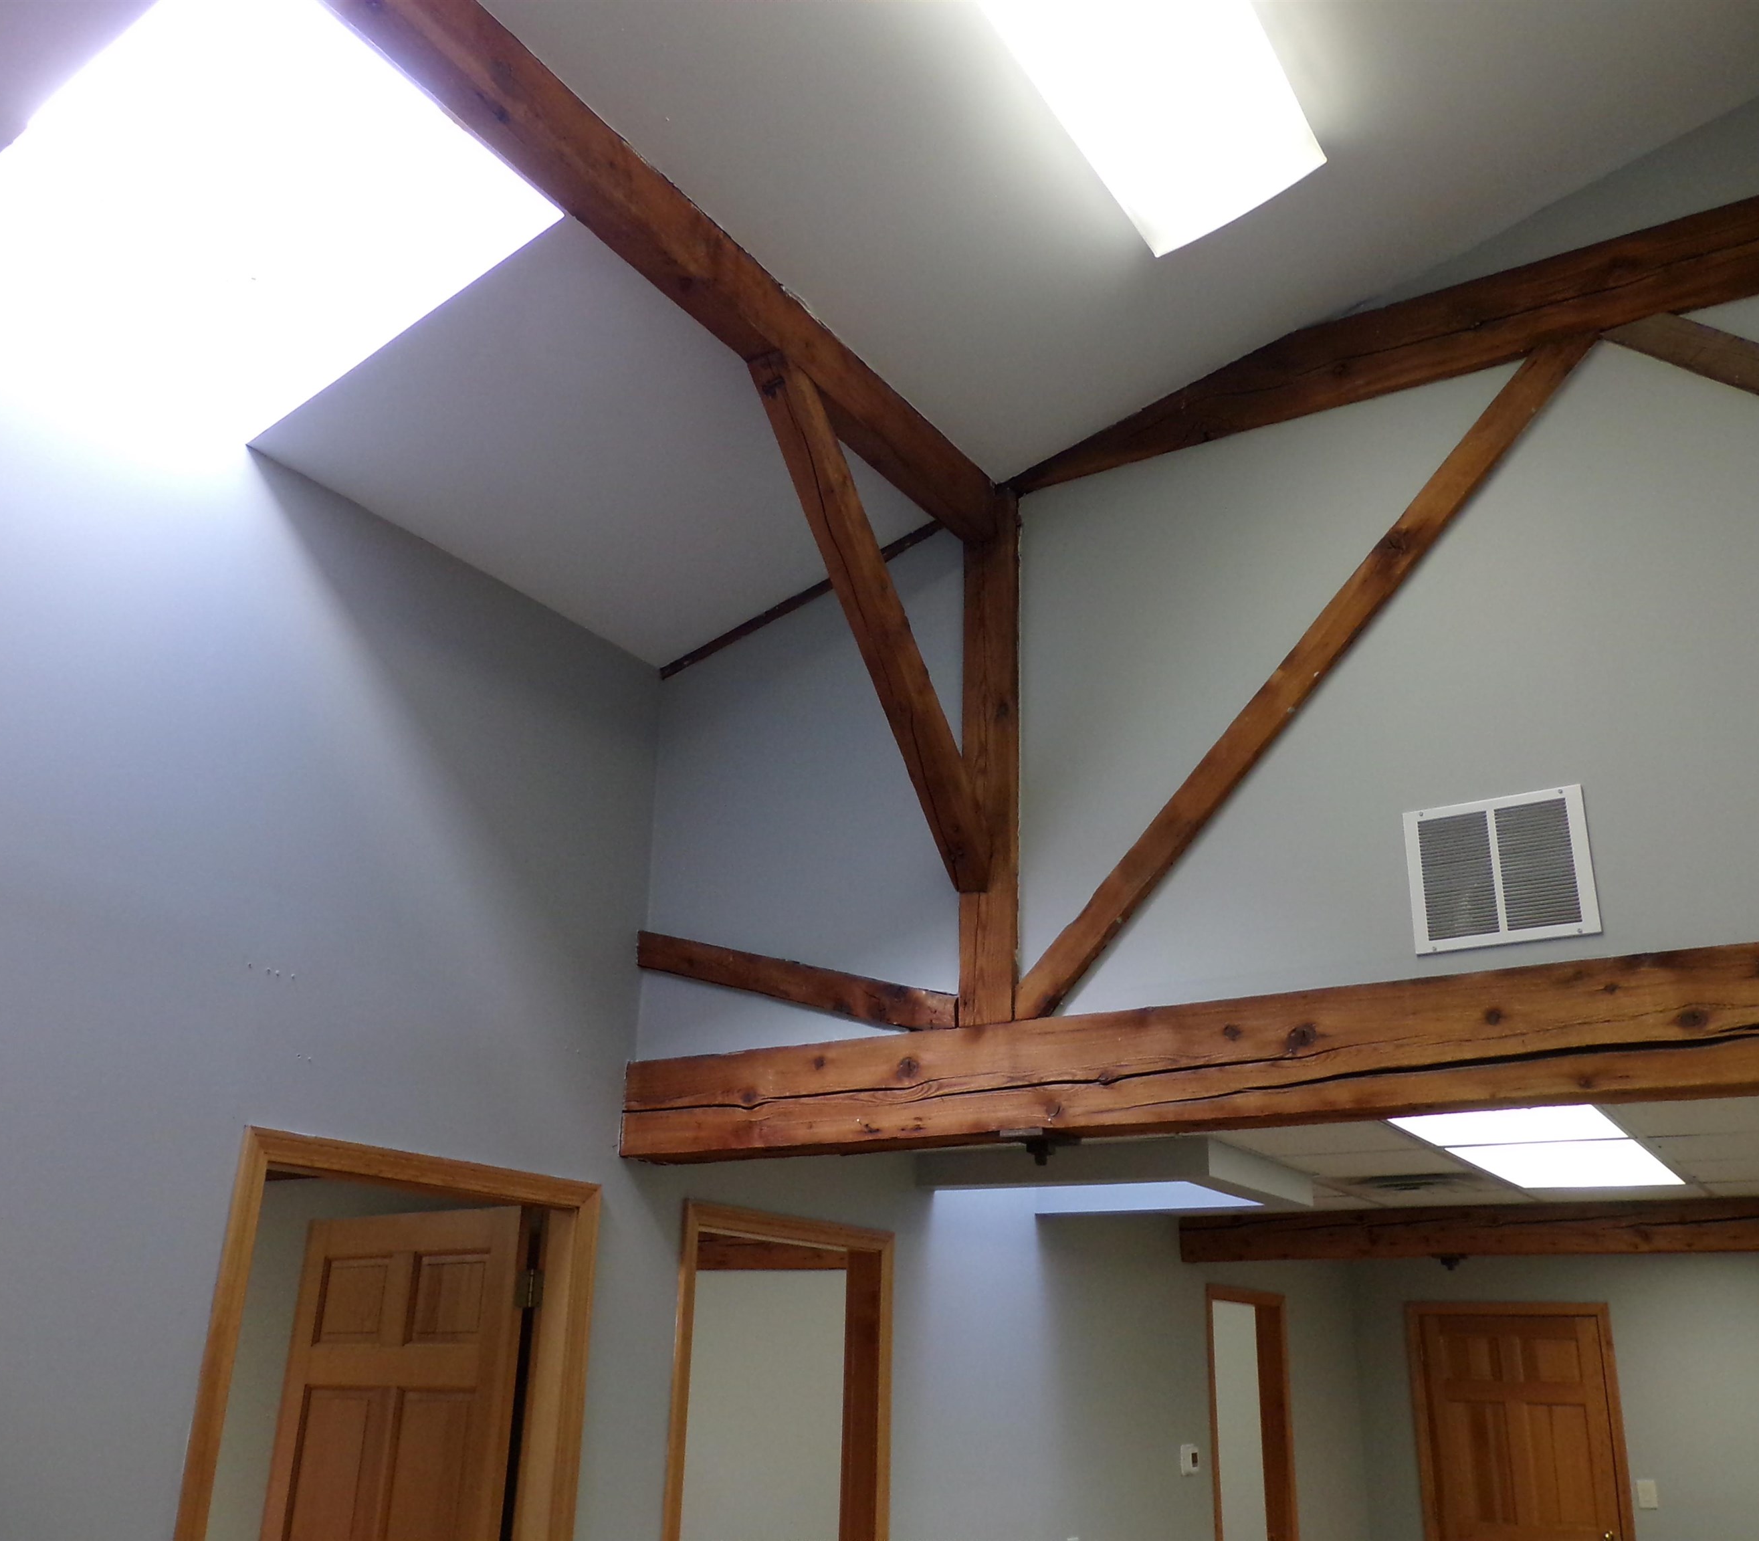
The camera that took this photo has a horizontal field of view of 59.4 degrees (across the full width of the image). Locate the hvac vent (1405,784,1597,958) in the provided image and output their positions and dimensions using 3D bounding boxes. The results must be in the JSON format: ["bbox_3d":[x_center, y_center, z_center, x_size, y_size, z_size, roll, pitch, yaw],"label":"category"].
[{"bbox_3d":[1.237,0.201,3.082,0.346,0.302,0.020,-12,-25,31],"label":"hvac vent"}]

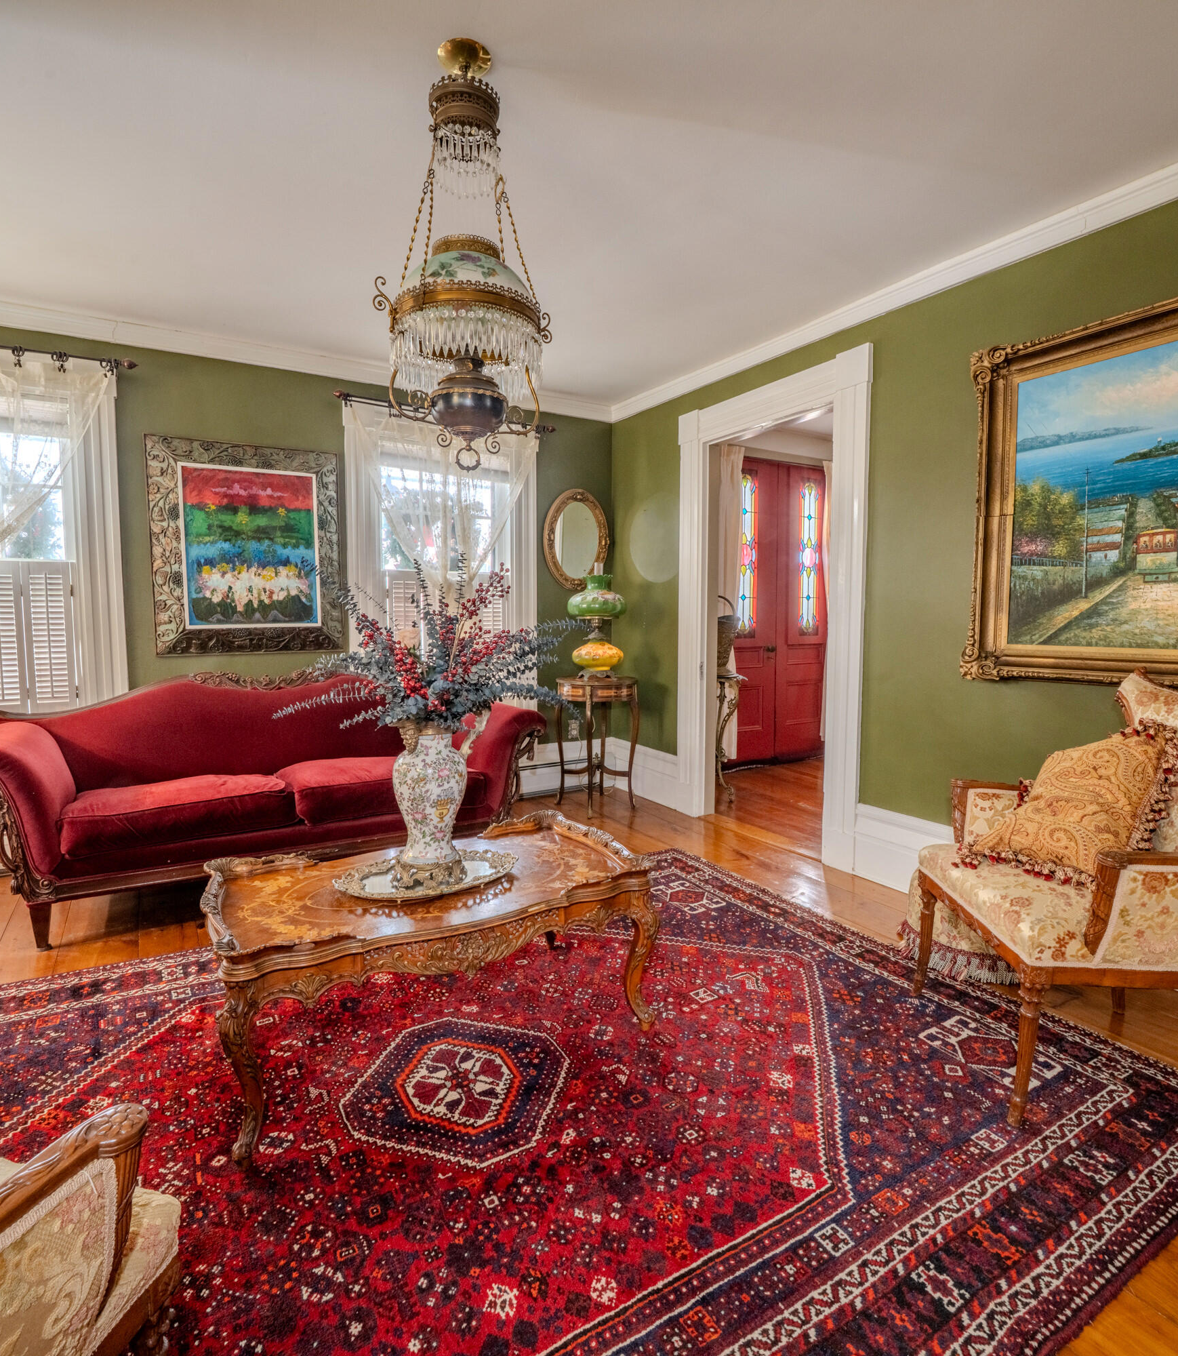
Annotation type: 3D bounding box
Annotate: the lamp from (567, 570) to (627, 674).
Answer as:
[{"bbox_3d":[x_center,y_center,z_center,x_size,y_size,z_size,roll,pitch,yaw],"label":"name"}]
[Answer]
[{"bbox_3d":[0.050,-0.332,3.999,0.340,0.630,0.340,0,5,0],"label":"lamp"}]

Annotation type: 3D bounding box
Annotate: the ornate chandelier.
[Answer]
[{"bbox_3d":[-0.291,-0.989,1.614,0.380,0.940,0.380,-2,5,-28],"label":"ornate chandelier"}]

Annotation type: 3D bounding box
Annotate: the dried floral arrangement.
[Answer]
[{"bbox_3d":[-0.419,-0.072,1.762,0.720,0.440,0.580,-2,5,-28],"label":"dried floral arrangement"}]

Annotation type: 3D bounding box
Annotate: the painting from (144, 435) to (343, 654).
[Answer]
[{"bbox_3d":[-1.656,-0.636,3.353,0.850,1.005,0.050,-2,5,-28],"label":"painting"}]

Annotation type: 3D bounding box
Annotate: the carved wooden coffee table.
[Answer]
[{"bbox_3d":[-0.413,0.724,1.834,1.070,0.465,0.620,-2,5,-28],"label":"carved wooden coffee table"}]

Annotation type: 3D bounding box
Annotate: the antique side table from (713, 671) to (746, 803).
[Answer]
[{"bbox_3d":[0.725,0.384,4.184,0.380,0.750,0.450,-3,6,-34],"label":"antique side table"}]

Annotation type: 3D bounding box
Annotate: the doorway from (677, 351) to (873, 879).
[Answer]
[{"bbox_3d":[0.877,-0.296,3.397,0.150,2.240,1.190,-3,6,-34],"label":"doorway"}]

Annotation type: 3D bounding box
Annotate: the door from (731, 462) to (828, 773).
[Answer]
[{"bbox_3d":[1.413,-0.464,5.143,1.100,2.270,0.070,-2,5,-28],"label":"door"}]

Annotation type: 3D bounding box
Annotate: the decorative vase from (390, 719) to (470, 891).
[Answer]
[{"bbox_3d":[-0.412,0.327,1.794,0.240,0.430,0.220,-2,5,-28],"label":"decorative vase"}]

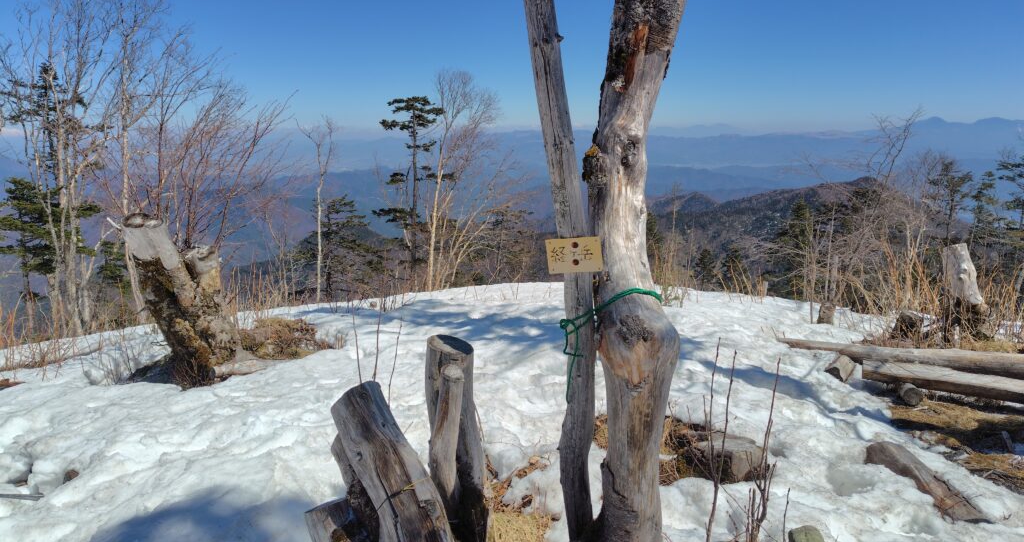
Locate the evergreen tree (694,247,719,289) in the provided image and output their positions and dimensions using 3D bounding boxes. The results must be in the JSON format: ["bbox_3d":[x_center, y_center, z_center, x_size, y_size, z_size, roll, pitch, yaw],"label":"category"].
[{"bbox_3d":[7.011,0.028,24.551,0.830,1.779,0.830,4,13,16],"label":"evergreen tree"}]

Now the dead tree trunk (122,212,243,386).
[{"bbox_3d":[-2.025,0.184,4.181,0.627,1.103,0.550,-6,13,-26],"label":"dead tree trunk"}]

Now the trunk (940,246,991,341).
[{"bbox_3d":[3.542,0.166,5.303,0.334,0.770,0.360,8,15,34],"label":"trunk"}]

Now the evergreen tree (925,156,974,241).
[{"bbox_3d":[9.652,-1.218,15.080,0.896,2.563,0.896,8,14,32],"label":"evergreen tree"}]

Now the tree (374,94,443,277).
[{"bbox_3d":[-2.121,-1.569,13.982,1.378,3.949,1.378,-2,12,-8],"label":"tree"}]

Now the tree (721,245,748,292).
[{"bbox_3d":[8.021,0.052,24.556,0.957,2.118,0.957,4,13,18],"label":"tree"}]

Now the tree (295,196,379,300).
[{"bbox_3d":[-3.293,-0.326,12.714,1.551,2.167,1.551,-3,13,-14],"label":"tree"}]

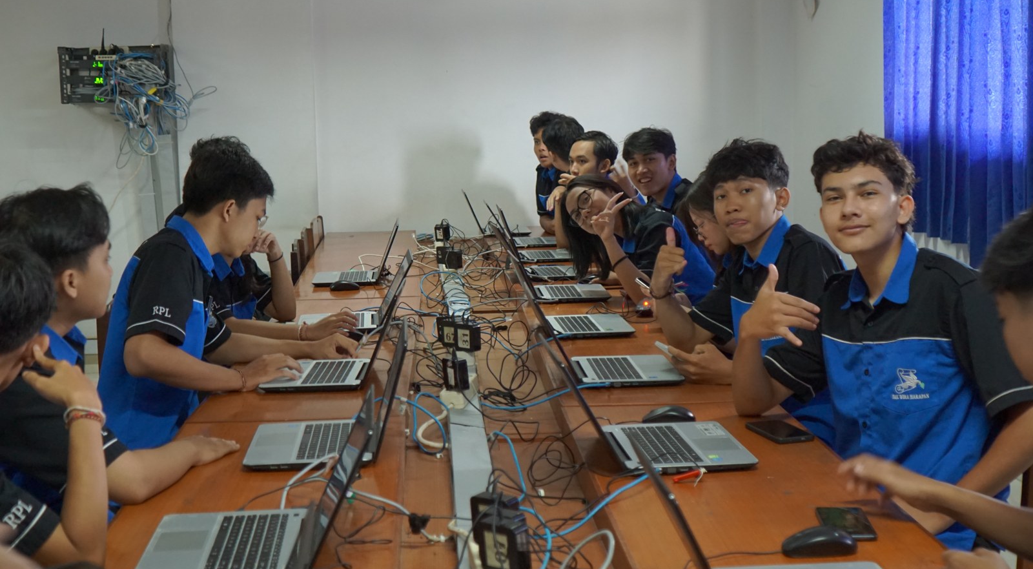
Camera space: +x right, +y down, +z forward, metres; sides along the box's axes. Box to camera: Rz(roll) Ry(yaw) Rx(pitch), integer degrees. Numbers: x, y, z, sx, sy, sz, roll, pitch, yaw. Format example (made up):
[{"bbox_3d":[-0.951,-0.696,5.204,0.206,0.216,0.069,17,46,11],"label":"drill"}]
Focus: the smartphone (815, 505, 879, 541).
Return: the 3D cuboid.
[{"bbox_3d":[0.543,0.392,2.264,0.072,0.009,0.158,0,7,5],"label":"smartphone"}]

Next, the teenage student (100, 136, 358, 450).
[{"bbox_3d":[-0.700,0.340,3.450,0.620,1.330,0.500,-2,7,-4],"label":"teenage student"}]

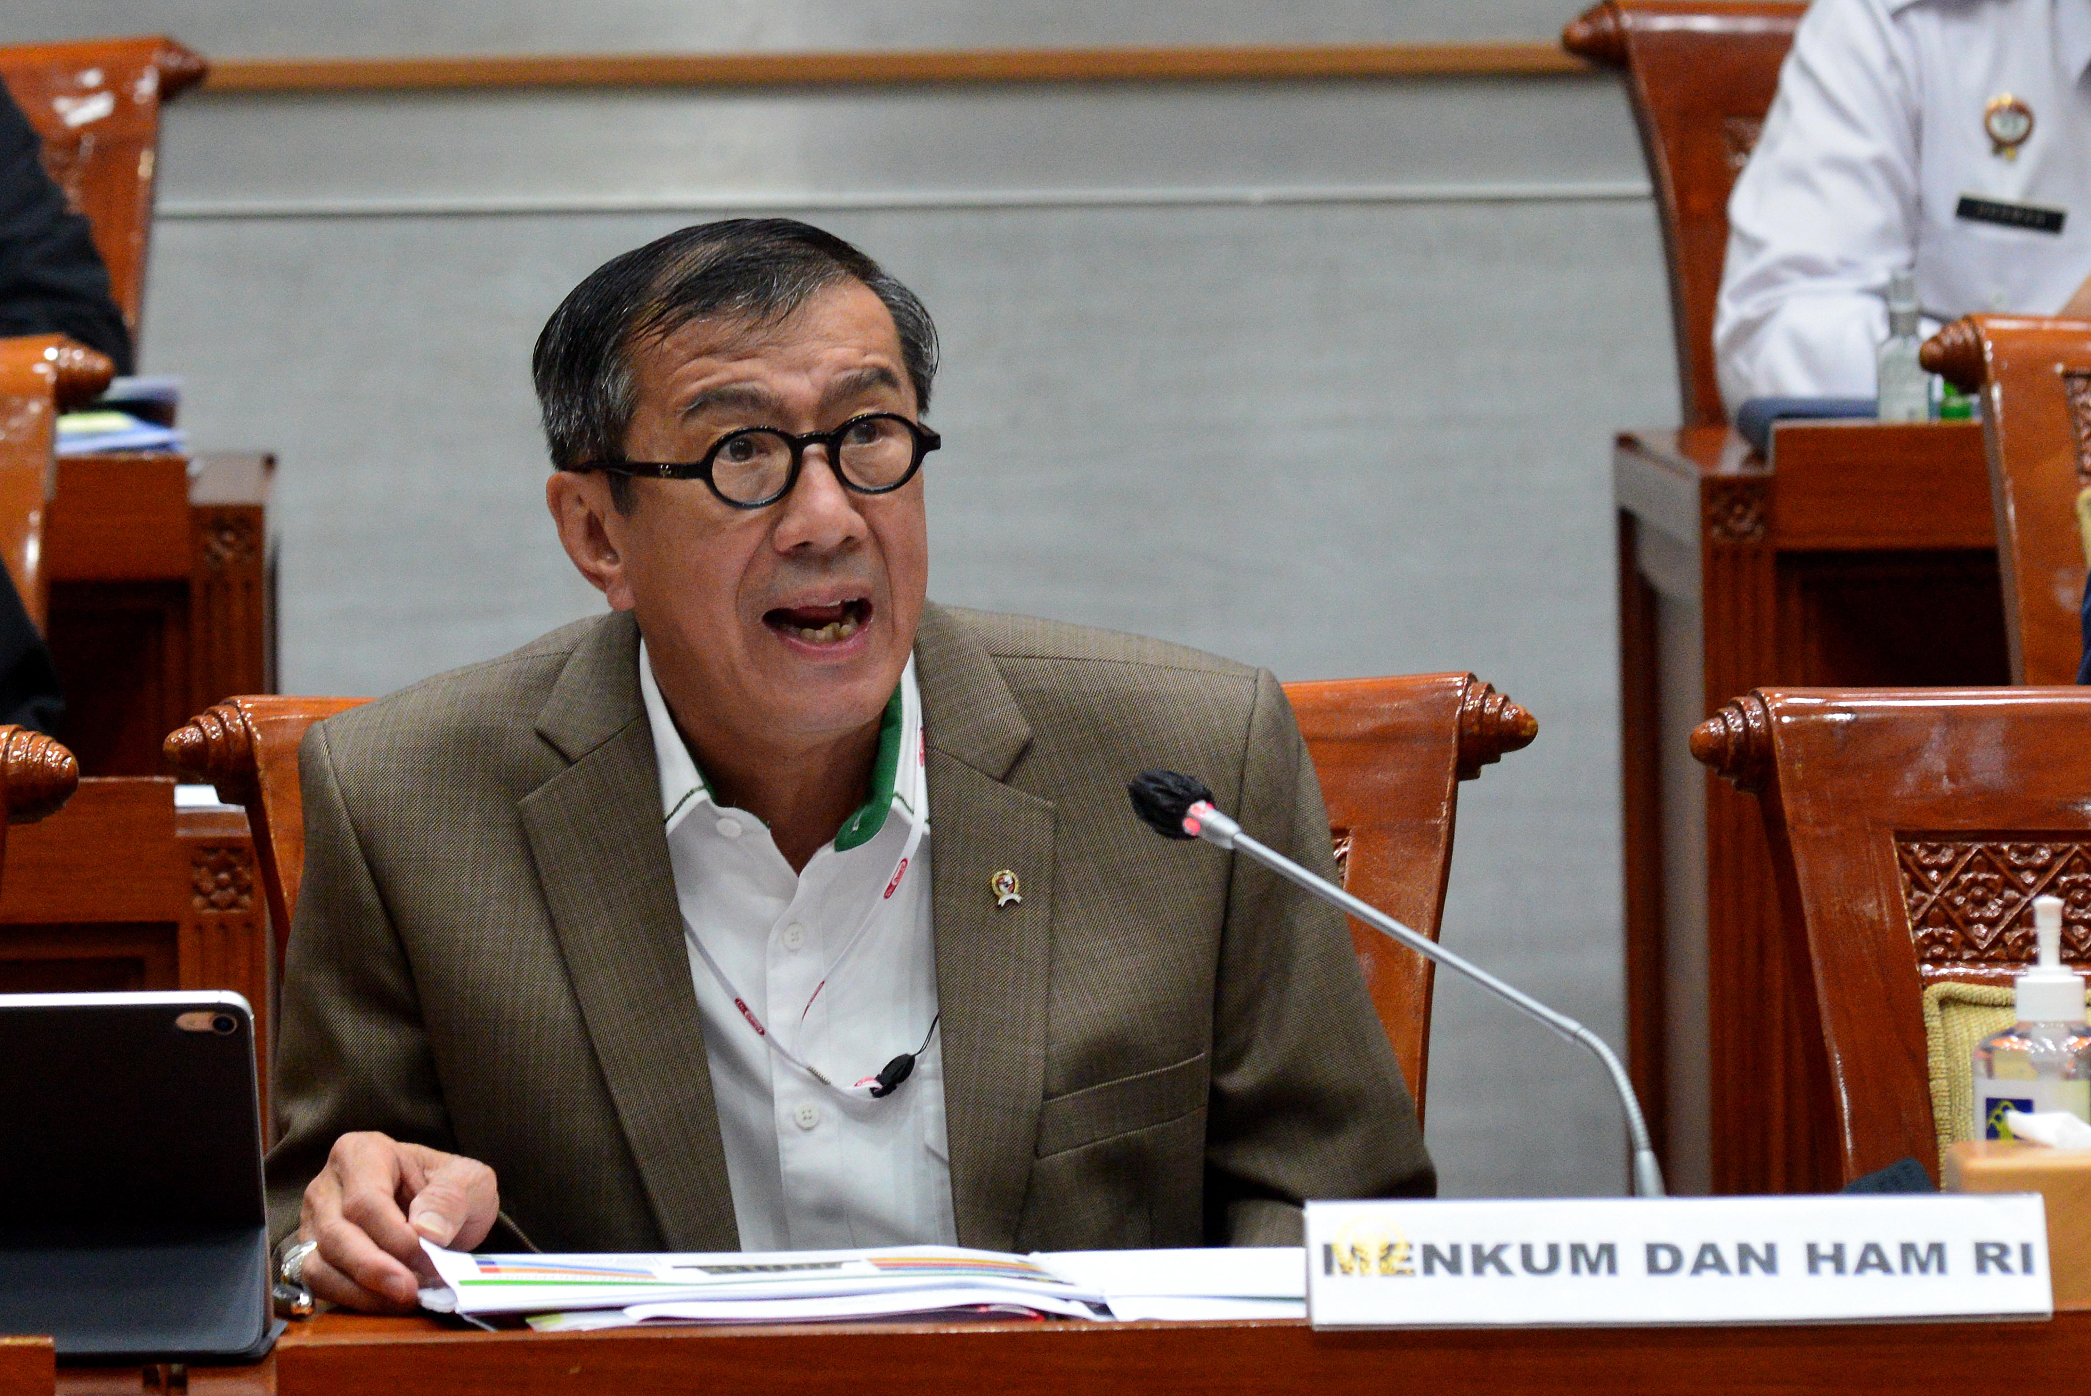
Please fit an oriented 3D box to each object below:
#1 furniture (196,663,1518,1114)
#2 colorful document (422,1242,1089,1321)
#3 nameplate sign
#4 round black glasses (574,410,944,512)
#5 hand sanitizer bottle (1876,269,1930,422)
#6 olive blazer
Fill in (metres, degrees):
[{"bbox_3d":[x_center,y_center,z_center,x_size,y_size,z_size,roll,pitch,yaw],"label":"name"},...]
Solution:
[{"bbox_3d":[-0.061,0.526,5.570,0.680,1.040,0.620,-1,4,-7],"label":"furniture"},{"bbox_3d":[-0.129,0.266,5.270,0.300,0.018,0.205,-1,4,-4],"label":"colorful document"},{"bbox_3d":[0.282,0.250,5.170,0.330,0.056,0.053,-1,4,-3],"label":"nameplate sign"},{"bbox_3d":[-0.141,-0.114,5.480,0.138,0.046,0.143,-7,6,-31],"label":"round black glasses"},{"bbox_3d":[0.594,-0.244,8.050,0.037,0.108,0.037,-1,4,-3],"label":"hand sanitizer bottle"},{"bbox_3d":[-0.095,0.244,5.521,0.550,0.590,0.440,-1,4,-5],"label":"olive blazer"}]

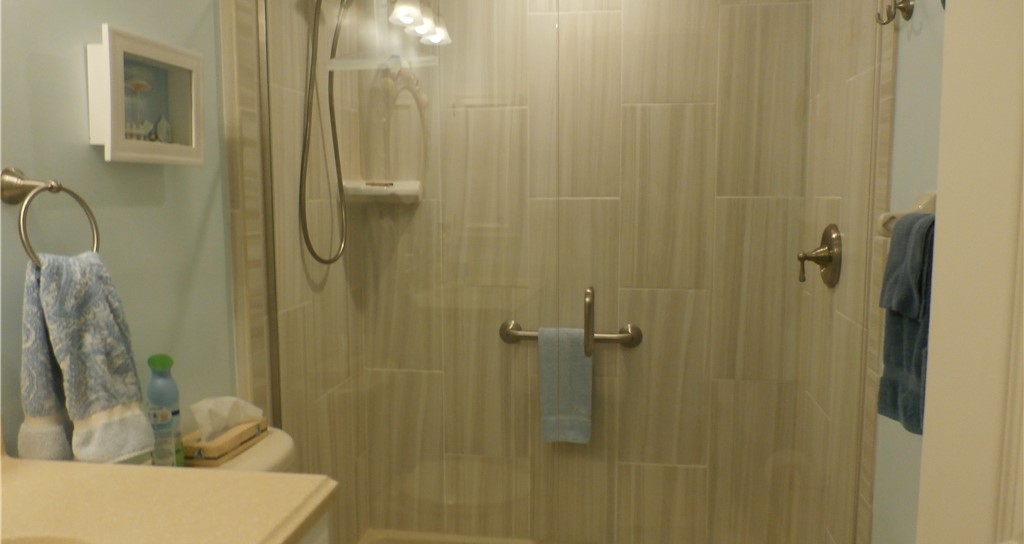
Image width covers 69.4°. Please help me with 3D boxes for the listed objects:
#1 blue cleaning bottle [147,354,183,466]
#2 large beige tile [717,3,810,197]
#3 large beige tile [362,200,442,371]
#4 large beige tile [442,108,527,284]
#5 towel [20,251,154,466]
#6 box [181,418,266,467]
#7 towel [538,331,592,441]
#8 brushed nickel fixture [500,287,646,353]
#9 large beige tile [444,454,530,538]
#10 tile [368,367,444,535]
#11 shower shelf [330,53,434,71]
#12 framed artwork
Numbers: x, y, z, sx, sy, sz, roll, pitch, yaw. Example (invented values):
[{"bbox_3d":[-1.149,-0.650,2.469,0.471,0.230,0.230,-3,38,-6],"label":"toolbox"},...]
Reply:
[{"bbox_3d":[-0.644,0.273,1.371,0.061,0.223,0.061,-3,7,-26],"label":"blue cleaning bottle"},{"bbox_3d":[0.803,-0.543,2.373,0.282,0.608,0.012,1,6,8],"label":"large beige tile"},{"bbox_3d":[-0.388,0.049,2.615,0.295,0.608,0.012,1,6,8],"label":"large beige tile"},{"bbox_3d":[-0.093,-0.250,2.528,0.303,0.606,0.010,1,6,9],"label":"large beige tile"},{"bbox_3d":[-0.665,0.139,1.202,0.125,0.336,0.205,1,6,8],"label":"towel"},{"bbox_3d":[-0.646,0.373,1.651,0.105,0.048,0.208,1,6,9],"label":"box"},{"bbox_3d":[0.183,0.378,2.493,0.168,0.390,0.045,1,6,9],"label":"towel"},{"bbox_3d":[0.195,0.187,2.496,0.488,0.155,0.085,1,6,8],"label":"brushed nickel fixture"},{"bbox_3d":[-0.087,0.807,2.651,0.306,0.303,0.012,1,6,8],"label":"large beige tile"},{"bbox_3d":[-0.385,0.651,2.679,0.295,0.604,0.012,1,6,8],"label":"tile"},{"bbox_3d":[-0.416,-0.679,2.423,0.300,0.040,0.200,1,6,9],"label":"shower shelf"},{"bbox_3d":[-0.688,-0.319,1.387,0.064,0.226,0.280,1,6,8],"label":"framed artwork"}]

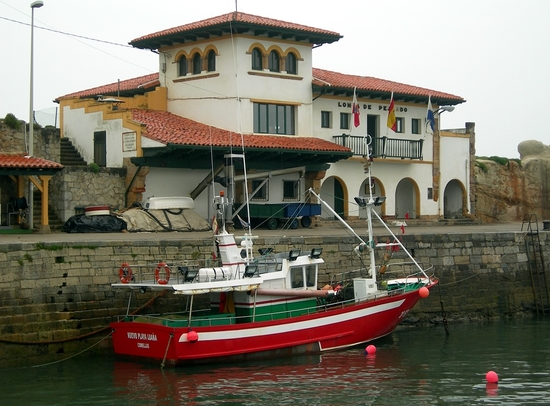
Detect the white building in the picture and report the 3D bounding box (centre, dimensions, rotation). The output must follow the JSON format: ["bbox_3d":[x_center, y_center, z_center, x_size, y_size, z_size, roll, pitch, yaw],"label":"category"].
[{"bbox_3d":[-0.500,-4.650,66.500,25.500,12.000,15.000,0,0,-40],"label":"white building"}]

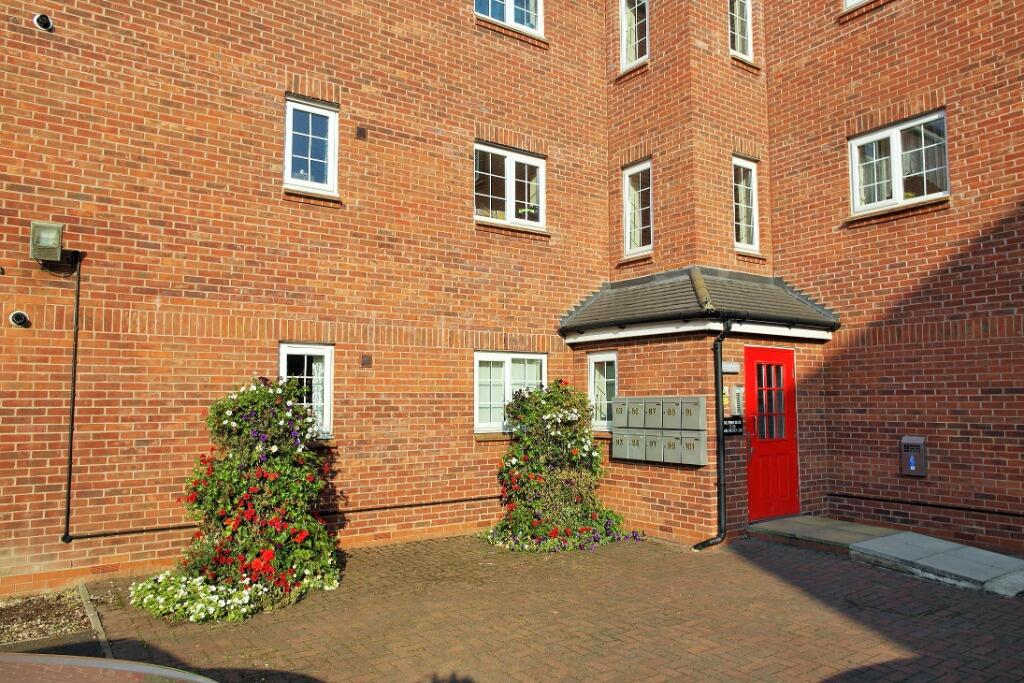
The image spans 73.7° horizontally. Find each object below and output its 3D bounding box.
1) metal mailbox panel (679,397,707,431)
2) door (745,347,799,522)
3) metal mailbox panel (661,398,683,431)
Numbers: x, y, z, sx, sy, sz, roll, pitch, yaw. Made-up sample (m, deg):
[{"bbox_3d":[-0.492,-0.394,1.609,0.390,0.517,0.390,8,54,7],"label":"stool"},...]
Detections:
[{"bbox_3d":[2.027,0.814,7.644,0.110,0.378,0.278,3,-6,-35],"label":"metal mailbox panel"},{"bbox_3d":[3.135,1.088,8.220,0.970,2.020,0.070,3,-6,-35],"label":"door"},{"bbox_3d":[1.868,0.834,7.872,0.110,0.378,0.278,3,-6,-35],"label":"metal mailbox panel"}]

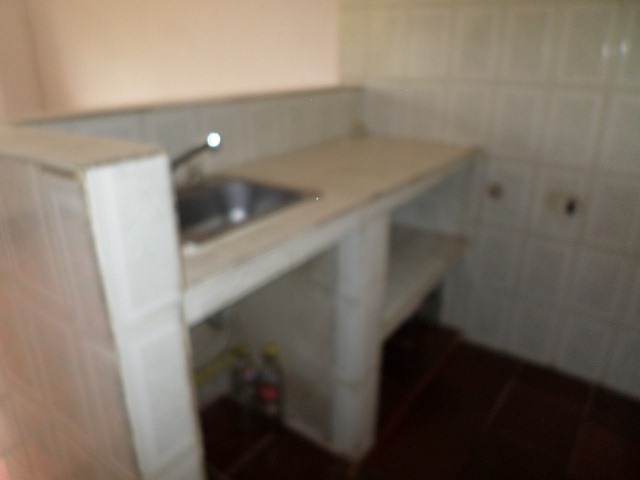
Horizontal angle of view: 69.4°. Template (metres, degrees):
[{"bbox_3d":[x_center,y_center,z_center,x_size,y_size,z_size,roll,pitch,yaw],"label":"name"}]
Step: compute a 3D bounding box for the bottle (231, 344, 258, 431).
[{"bbox_3d":[-0.279,0.542,1.724,0.102,0.340,0.102,0,22,0],"label":"bottle"}]

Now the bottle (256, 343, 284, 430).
[{"bbox_3d":[-0.183,0.540,1.718,0.102,0.340,0.102,0,22,0],"label":"bottle"}]

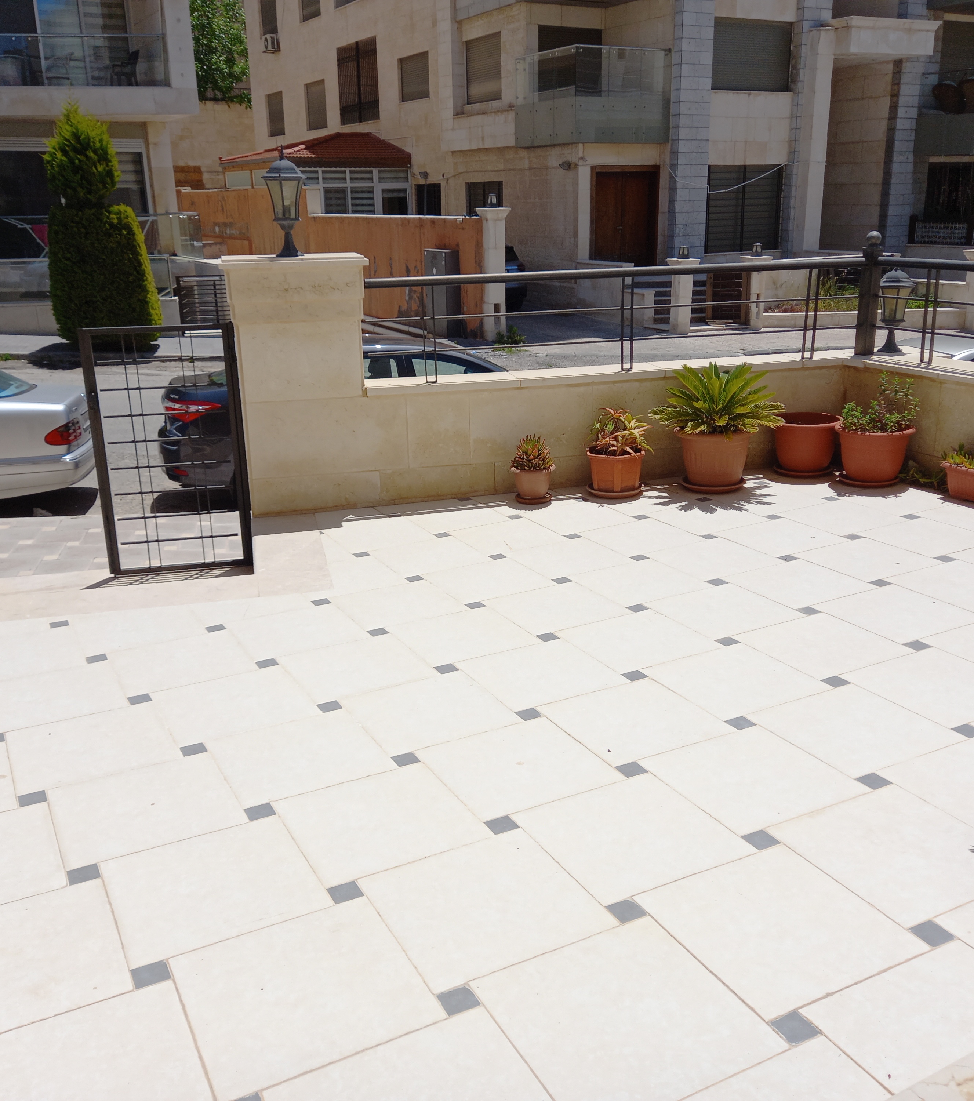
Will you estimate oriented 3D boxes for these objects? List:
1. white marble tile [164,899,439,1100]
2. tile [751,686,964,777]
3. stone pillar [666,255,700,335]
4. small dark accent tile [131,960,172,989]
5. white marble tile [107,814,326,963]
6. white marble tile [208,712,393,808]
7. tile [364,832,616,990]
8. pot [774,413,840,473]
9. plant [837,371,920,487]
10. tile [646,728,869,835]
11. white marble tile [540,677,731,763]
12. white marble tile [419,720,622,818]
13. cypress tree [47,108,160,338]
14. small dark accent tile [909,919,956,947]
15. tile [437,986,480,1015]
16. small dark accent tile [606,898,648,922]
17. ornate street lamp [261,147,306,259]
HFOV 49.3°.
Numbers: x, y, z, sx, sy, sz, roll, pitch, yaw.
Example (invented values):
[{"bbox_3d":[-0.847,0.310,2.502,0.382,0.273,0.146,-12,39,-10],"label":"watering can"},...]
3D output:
[{"bbox_3d":[-0.397,0.933,2.243,0.457,0.015,0.457,-10,19,-24],"label":"white marble tile"},{"bbox_3d":[0.998,0.486,2.890,0.410,0.020,0.410,-11,19,-26],"label":"tile"},{"bbox_3d":[3.766,-4.866,20.474,0.470,1.445,0.470,-7,19,-16],"label":"stone pillar"},{"bbox_3d":[-0.738,0.940,2.331,0.070,0.015,0.070,-10,19,-25],"label":"small dark accent tile"},{"bbox_3d":[-0.688,0.839,2.652,0.468,0.015,0.468,-10,19,-25],"label":"white marble tile"},{"bbox_3d":[-0.585,0.639,3.290,0.468,0.015,0.468,-10,19,-25],"label":"white marble tile"},{"bbox_3d":[-0.015,0.808,2.409,0.445,0.020,0.445,-11,19,-26],"label":"tile"},{"bbox_3d":[1.855,-0.615,6.174,0.375,0.308,0.375,-1,18,0],"label":"pot"},{"bbox_3d":[2.016,-0.636,5.487,0.420,0.561,0.410,6,19,20],"label":"plant"},{"bbox_3d":[0.752,0.651,3.030,0.457,0.015,0.457,-10,19,-24],"label":"tile"},{"bbox_3d":[0.412,0.478,2.981,0.410,0.020,0.410,-11,19,-26],"label":"white marble tile"},{"bbox_3d":[0.079,0.617,3.018,0.445,0.020,0.445,-11,19,-26],"label":"white marble tile"},{"bbox_3d":[-6.346,-5.287,17.007,1.750,3.850,1.750,-1,18,0],"label":"cypress tree"},{"bbox_3d":[0.998,0.866,2.378,0.070,0.015,0.070,-10,19,-25],"label":"small dark accent tile"},{"bbox_3d":[-0.061,0.902,2.107,0.065,0.020,0.065,-11,19,-26],"label":"tile"},{"bbox_3d":[0.305,0.812,2.359,0.065,0.020,0.065,-11,19,-26],"label":"small dark accent tile"},{"bbox_3d":[-1.103,-1.911,5.812,0.230,0.570,0.230,-5,18,-12],"label":"ornate street lamp"}]

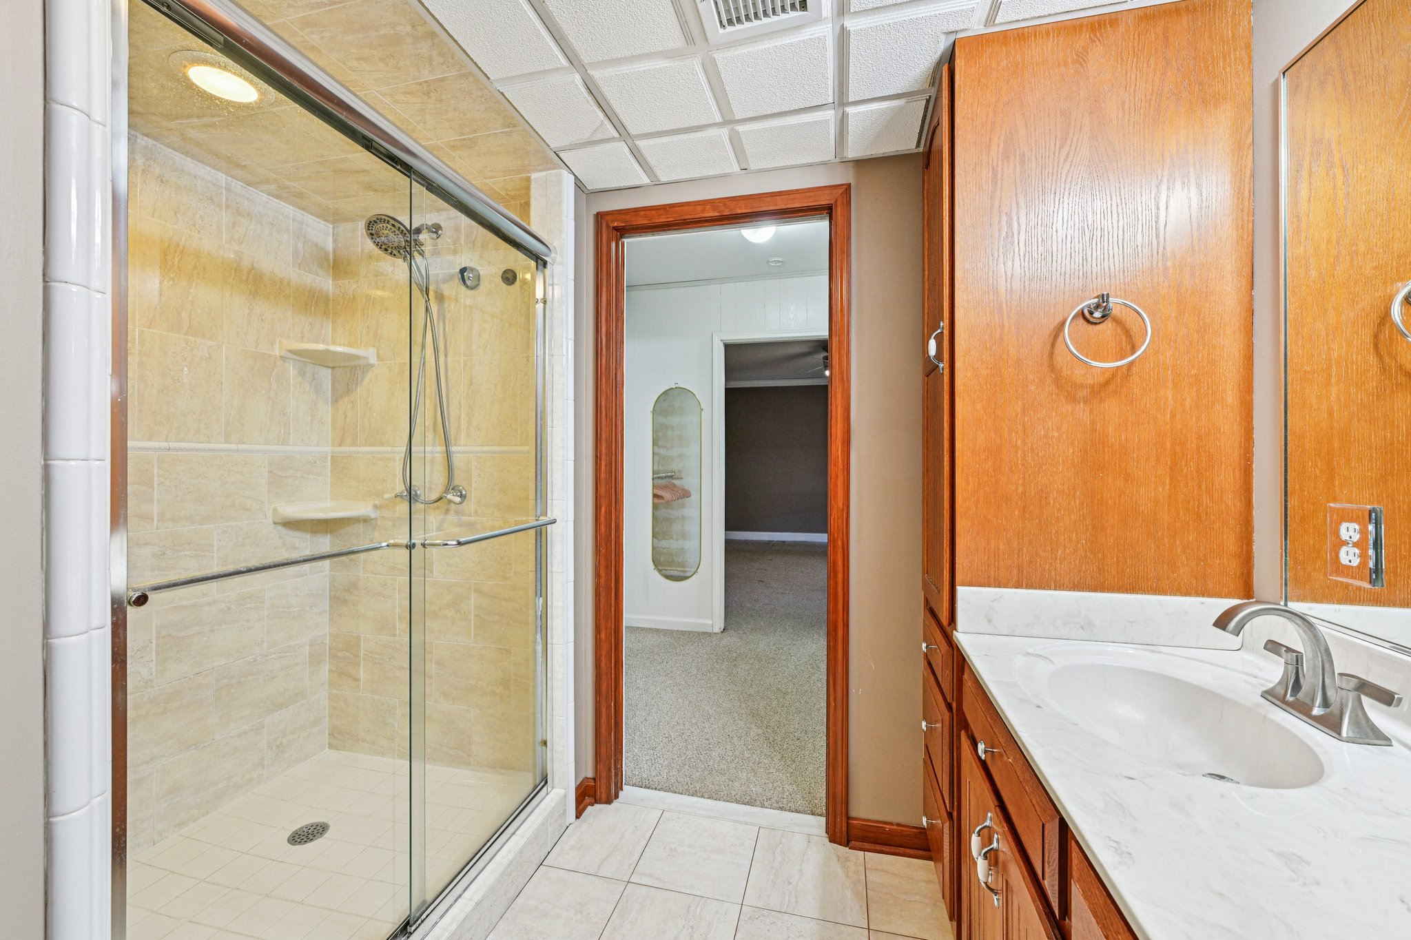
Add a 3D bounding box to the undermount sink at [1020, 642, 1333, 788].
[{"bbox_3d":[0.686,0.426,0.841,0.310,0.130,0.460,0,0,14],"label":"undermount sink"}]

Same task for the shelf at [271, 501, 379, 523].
[{"bbox_3d":[-1.538,0.171,2.240,0.335,0.070,0.205,0,0,-31],"label":"shelf"}]

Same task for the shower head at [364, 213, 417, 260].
[{"bbox_3d":[-1.134,-0.860,2.007,0.180,0.050,0.180,0,-35,11],"label":"shower head"}]

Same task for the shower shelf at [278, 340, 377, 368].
[{"bbox_3d":[-1.540,-0.469,2.245,0.315,0.070,0.195,0,0,-31],"label":"shower shelf"}]

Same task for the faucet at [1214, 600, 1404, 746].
[{"bbox_3d":[0.844,0.280,0.801,0.158,0.168,0.235,0,0,14],"label":"faucet"}]

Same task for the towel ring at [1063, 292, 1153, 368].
[{"bbox_3d":[0.833,-0.290,1.149,0.157,0.162,0.056,0,1,14],"label":"towel ring"}]

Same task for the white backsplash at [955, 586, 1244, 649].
[{"bbox_3d":[0.822,0.314,1.173,0.530,0.102,0.020,0,0,14],"label":"white backsplash"}]

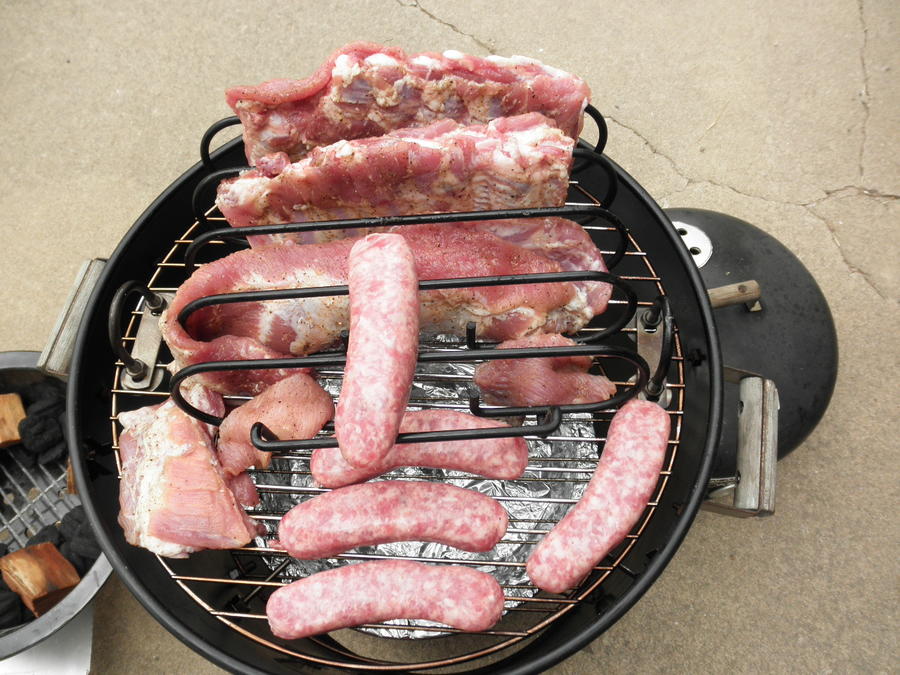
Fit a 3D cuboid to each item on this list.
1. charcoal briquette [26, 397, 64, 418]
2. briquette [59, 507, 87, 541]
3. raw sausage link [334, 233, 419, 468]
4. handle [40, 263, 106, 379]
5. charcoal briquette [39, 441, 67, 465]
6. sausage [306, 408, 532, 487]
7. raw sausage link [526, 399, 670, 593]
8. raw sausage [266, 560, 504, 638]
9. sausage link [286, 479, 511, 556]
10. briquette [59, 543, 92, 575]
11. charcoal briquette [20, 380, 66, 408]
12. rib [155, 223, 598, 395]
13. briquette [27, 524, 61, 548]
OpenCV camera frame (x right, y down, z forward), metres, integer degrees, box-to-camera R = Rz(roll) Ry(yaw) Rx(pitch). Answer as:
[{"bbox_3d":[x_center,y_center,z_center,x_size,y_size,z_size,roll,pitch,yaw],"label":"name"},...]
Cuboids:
[{"bbox_3d":[-0.519,0.090,0.937,0.050,0.034,0.047,-23,66,-8],"label":"charcoal briquette"},{"bbox_3d":[-0.447,0.225,0.873,0.047,0.034,0.050,37,53,16],"label":"briquette"},{"bbox_3d":[-0.039,0.004,0.411,0.041,0.038,0.141,0,65,4],"label":"raw sausage link"},{"bbox_3d":[-0.296,-0.015,0.589,0.026,0.028,0.097,9,66,8],"label":"handle"},{"bbox_3d":[-0.505,0.142,0.926,0.050,0.034,0.047,-35,68,-13],"label":"charcoal briquette"},{"bbox_3d":[-0.019,0.070,0.462,0.136,0.034,0.046,-3,65,1],"label":"sausage"},{"bbox_3d":[0.097,0.097,0.443,0.045,0.035,0.135,31,70,16],"label":"raw sausage link"},{"bbox_3d":[-0.035,0.157,0.429,0.141,0.036,0.046,-1,65,3],"label":"raw sausage"},{"bbox_3d":[-0.032,0.113,0.449,0.140,0.037,0.046,-2,65,3],"label":"sausage link"},{"bbox_3d":[-0.438,0.258,0.854,0.047,0.034,0.050,36,72,18],"label":"briquette"},{"bbox_3d":[-0.522,0.074,0.942,0.050,0.034,0.047,-23,66,-8],"label":"charcoal briquette"},{"bbox_3d":[-0.040,-0.018,0.486,0.285,0.076,0.088,-3,65,2],"label":"rib"},{"bbox_3d":[-0.487,0.245,0.879,0.047,0.034,0.050,36,72,18],"label":"briquette"}]

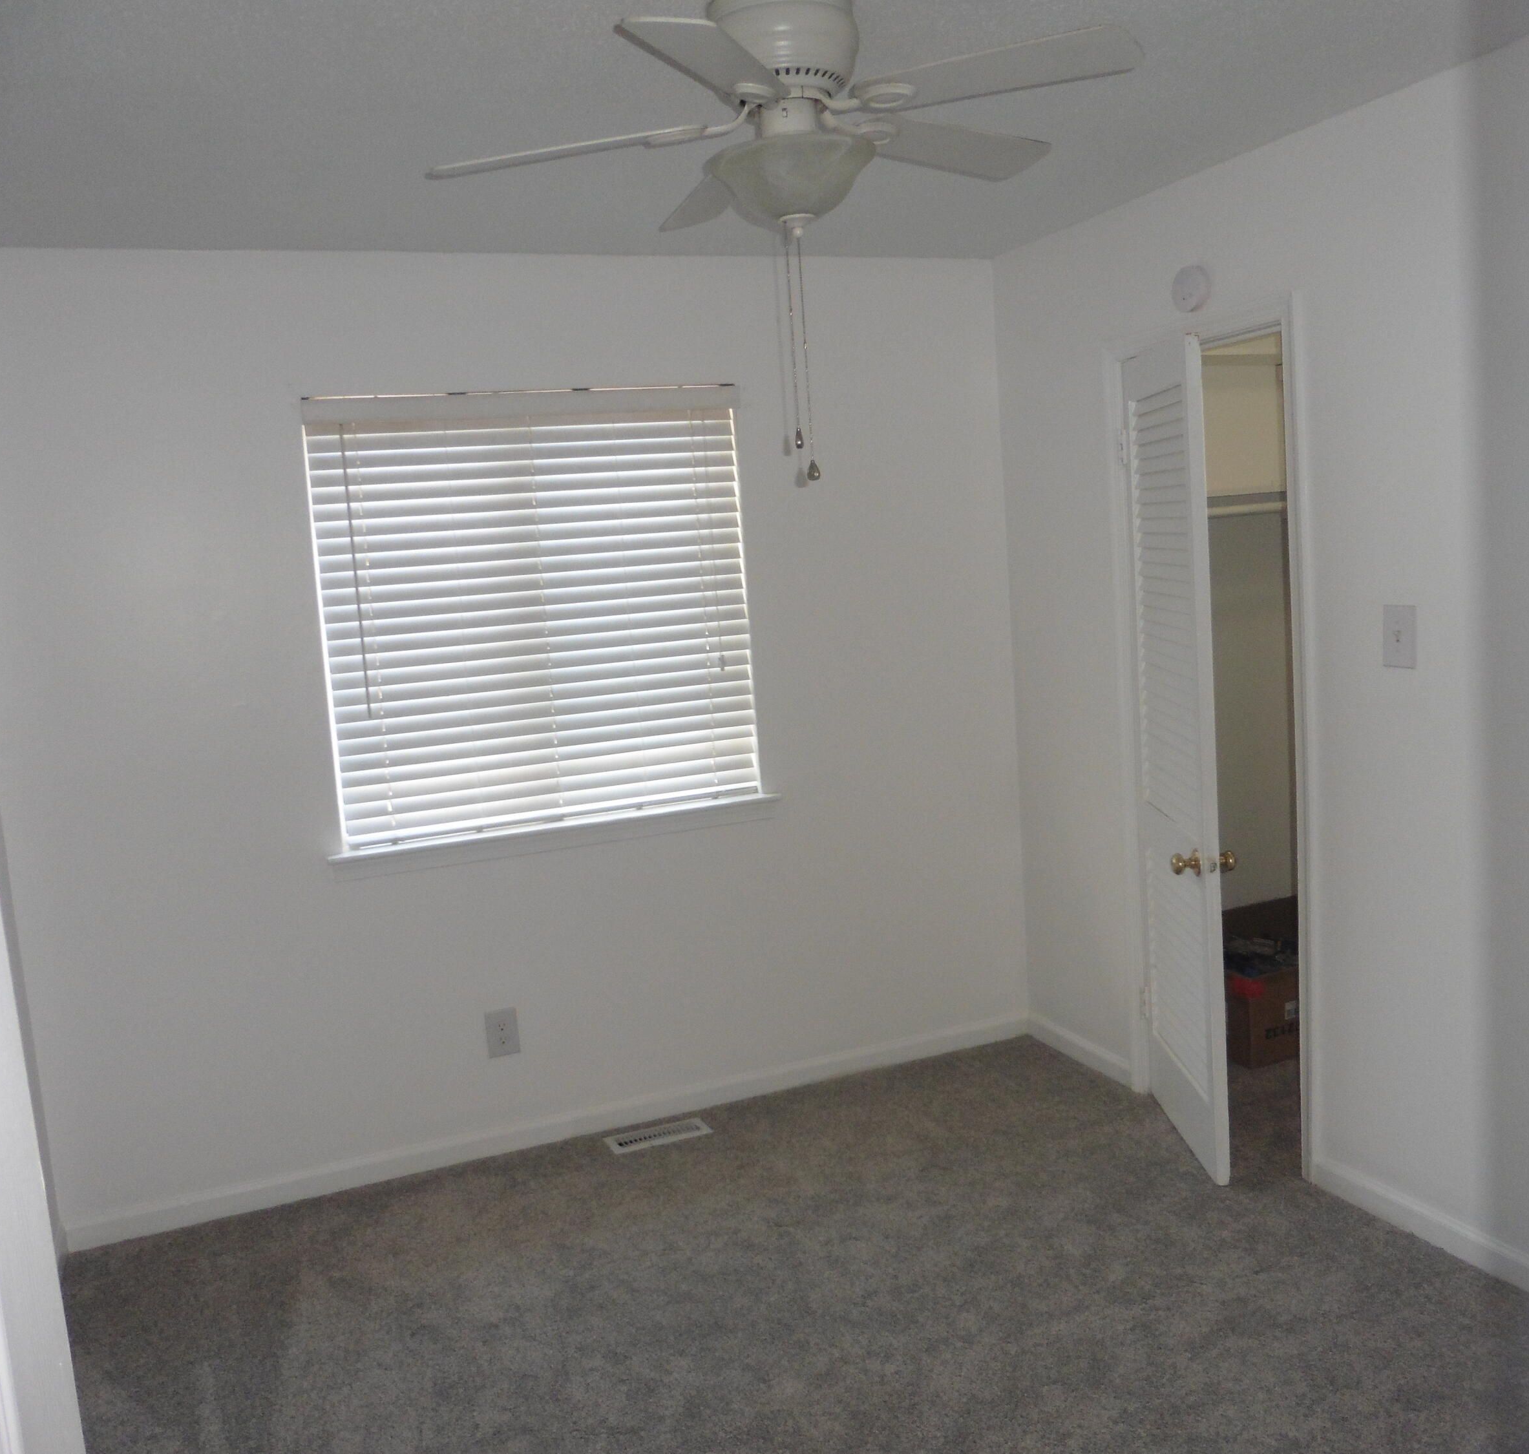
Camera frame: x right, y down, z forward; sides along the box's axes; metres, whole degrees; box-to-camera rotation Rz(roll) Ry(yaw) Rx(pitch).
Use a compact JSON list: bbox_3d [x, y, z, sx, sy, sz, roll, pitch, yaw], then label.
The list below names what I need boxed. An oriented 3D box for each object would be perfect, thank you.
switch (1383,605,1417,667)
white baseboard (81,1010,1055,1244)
[{"bbox_3d":[1.340,-0.190,2.844,0.013,0.133,0.084,-7,7,-22],"label":"switch"},{"bbox_3d":[-0.434,1.123,3.844,2.808,0.064,0.016,-7,7,-22],"label":"white baseboard"}]

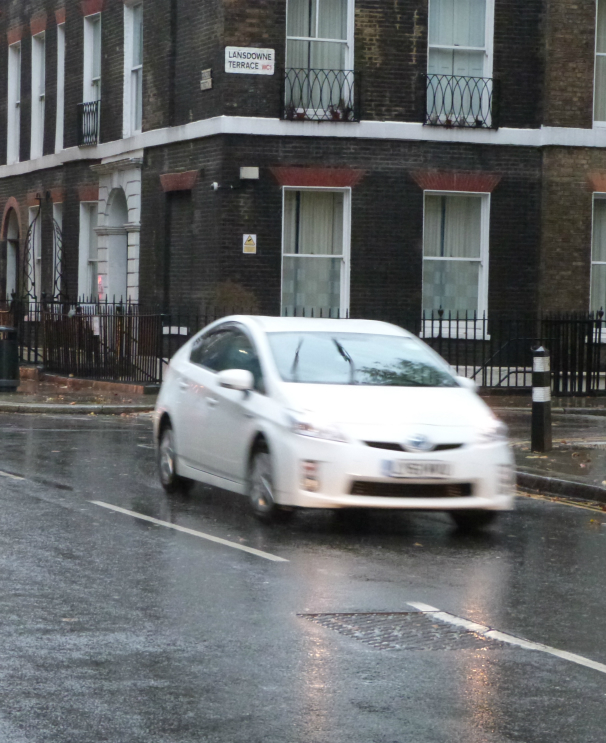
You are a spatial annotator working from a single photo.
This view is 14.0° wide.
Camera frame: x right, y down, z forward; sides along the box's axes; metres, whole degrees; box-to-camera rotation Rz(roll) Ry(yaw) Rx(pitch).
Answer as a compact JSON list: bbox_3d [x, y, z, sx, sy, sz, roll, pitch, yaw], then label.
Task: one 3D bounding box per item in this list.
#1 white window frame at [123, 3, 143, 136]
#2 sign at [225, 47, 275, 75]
[{"bbox_3d":[-3.037,-5.551,45.300,0.200,2.455,1.349,1,2,-19],"label":"white window frame"},{"bbox_3d":[-0.854,-5.063,40.138,0.856,0.426,0.030,1,2,-19],"label":"sign"}]

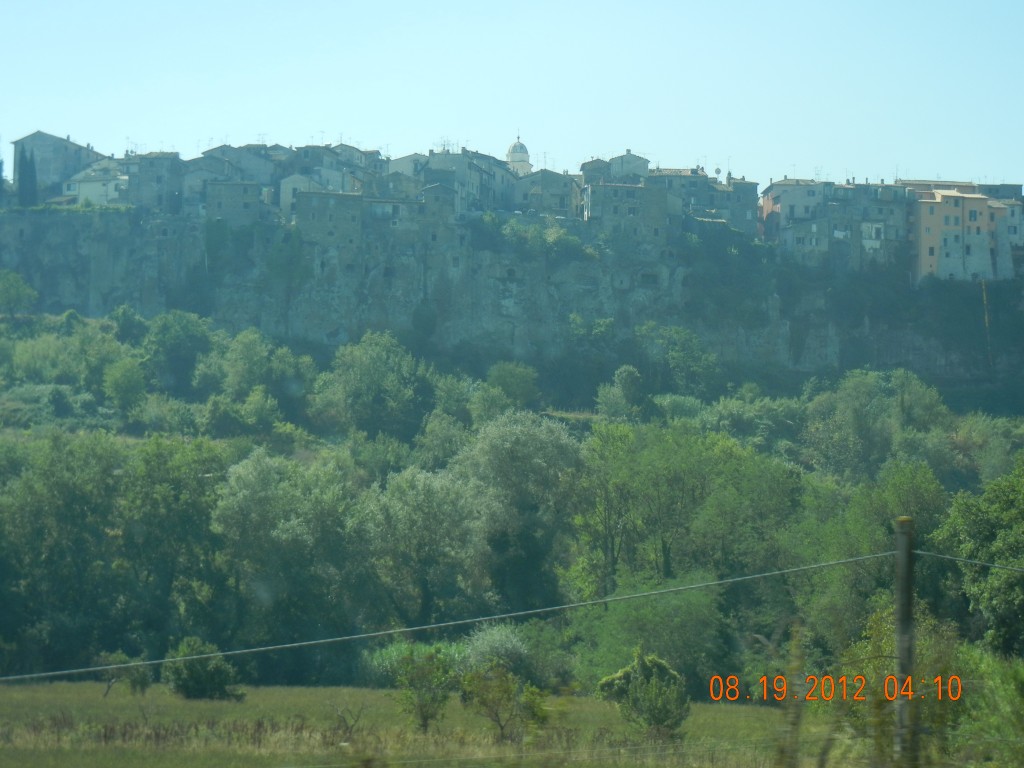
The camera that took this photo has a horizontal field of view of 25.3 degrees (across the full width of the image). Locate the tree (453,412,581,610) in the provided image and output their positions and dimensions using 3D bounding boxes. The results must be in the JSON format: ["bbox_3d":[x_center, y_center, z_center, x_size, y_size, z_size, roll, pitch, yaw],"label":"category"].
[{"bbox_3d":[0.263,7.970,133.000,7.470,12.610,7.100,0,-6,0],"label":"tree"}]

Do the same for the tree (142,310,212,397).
[{"bbox_3d":[-37.447,-3.303,255.000,7.840,9.850,7.440,0,-6,0],"label":"tree"}]

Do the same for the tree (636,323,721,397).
[{"bbox_3d":[20.833,-3.065,285.000,10.510,9.260,9.980,0,-6,0],"label":"tree"}]

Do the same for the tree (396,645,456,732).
[{"bbox_3d":[-2.890,10.327,77.000,2.030,3.040,1.930,0,-6,0],"label":"tree"}]

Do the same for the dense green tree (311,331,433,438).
[{"bbox_3d":[-14.076,0.148,225.000,12.050,10.870,11.450,0,-6,0],"label":"dense green tree"}]

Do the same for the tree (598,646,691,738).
[{"bbox_3d":[4.246,9.951,73.000,2.950,2.950,2.800,0,-6,0],"label":"tree"}]

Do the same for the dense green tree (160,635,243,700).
[{"bbox_3d":[-13.995,12.865,103.000,3.620,2.890,3.440,0,-6,0],"label":"dense green tree"}]

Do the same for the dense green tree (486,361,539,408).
[{"bbox_3d":[0.058,0.058,265.000,6.050,5.580,5.750,0,-6,0],"label":"dense green tree"}]

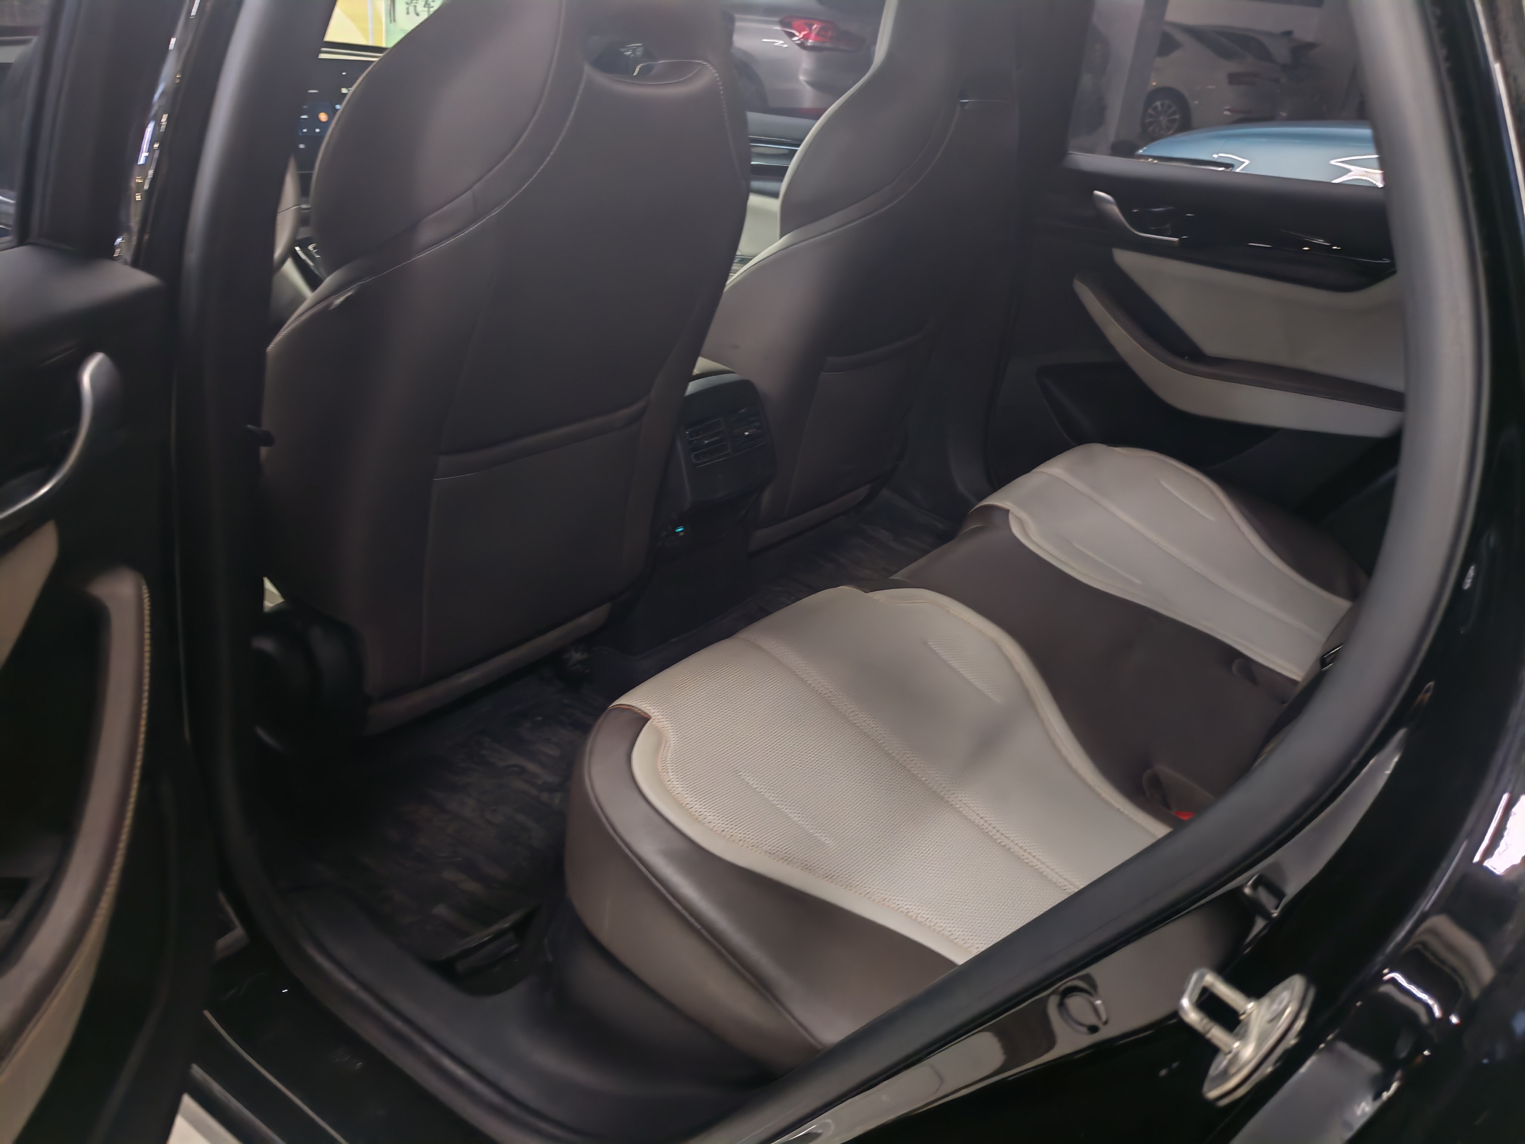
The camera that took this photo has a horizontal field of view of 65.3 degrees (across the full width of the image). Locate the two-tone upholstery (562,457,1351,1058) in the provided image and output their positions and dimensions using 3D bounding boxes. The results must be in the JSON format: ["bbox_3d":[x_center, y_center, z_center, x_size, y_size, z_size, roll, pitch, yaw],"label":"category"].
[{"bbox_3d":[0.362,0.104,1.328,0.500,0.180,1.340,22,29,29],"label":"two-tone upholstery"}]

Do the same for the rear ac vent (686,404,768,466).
[{"bbox_3d":[-0.053,-0.174,1.535,0.030,0.053,0.158,-3,15,38],"label":"rear ac vent"}]

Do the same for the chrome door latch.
[{"bbox_3d":[0.192,0.185,0.495,0.035,0.074,0.048,29,31,17],"label":"chrome door latch"}]

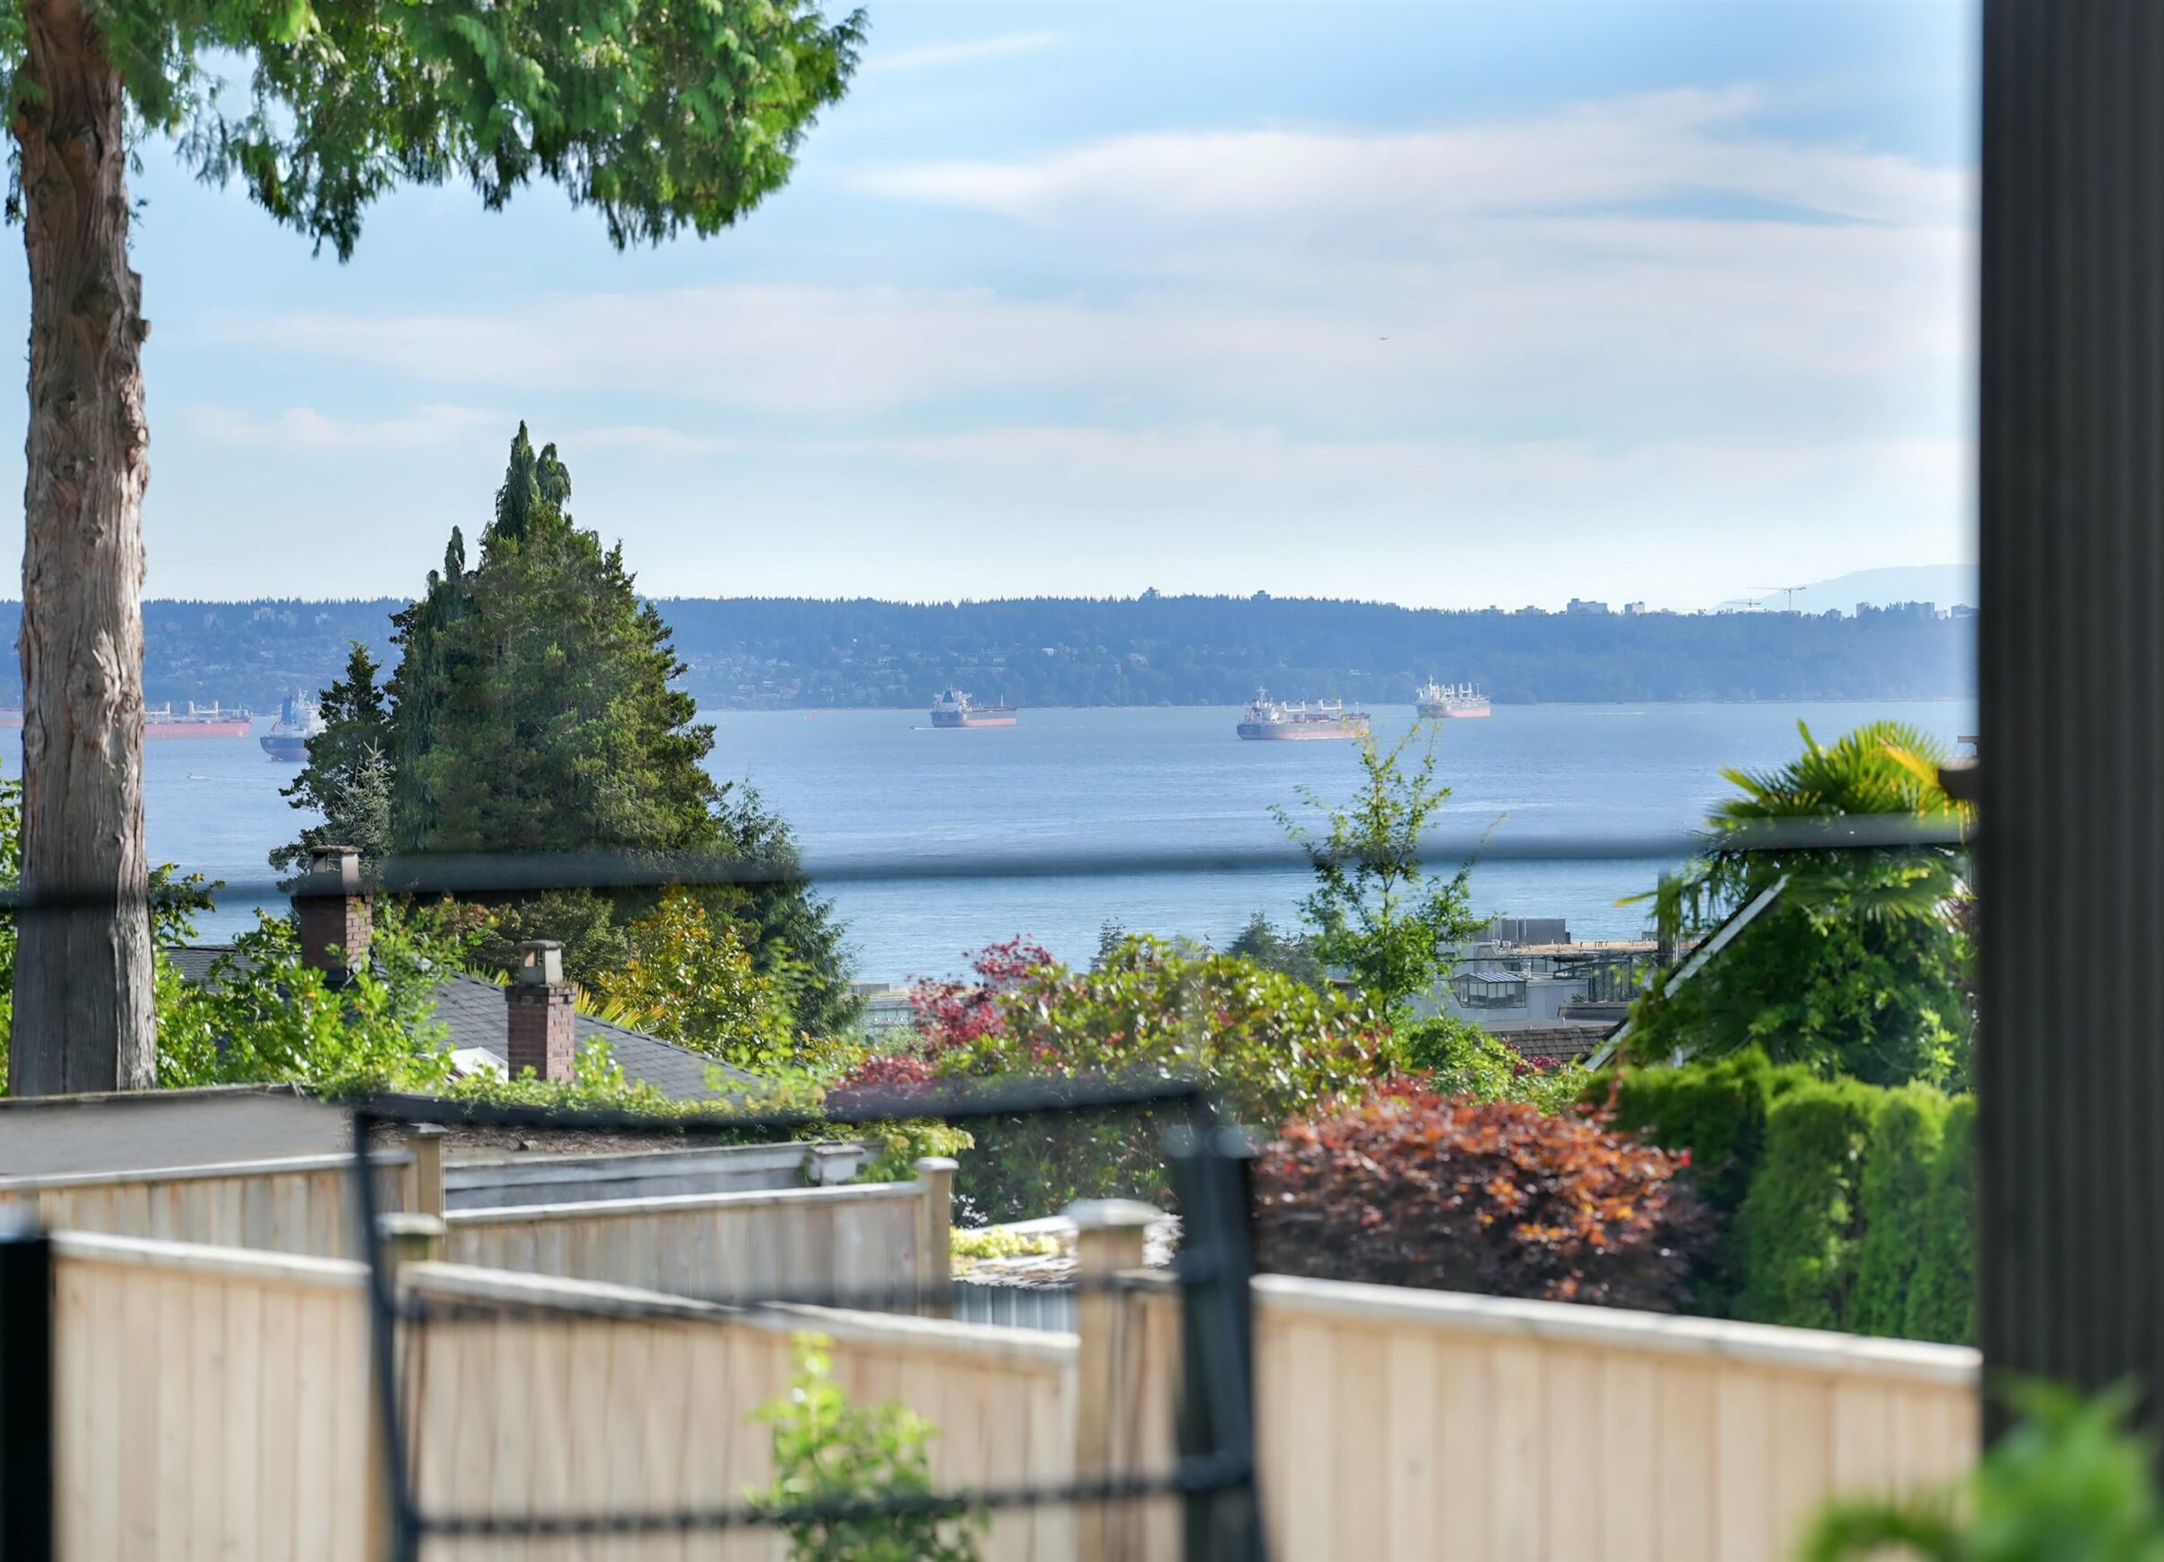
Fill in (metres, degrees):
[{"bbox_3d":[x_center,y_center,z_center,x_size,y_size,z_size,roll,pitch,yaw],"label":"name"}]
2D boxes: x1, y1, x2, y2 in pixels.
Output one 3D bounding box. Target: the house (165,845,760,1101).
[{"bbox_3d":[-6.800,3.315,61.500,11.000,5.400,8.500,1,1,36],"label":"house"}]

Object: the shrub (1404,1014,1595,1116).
[{"bbox_3d":[2.783,1.958,46.000,1.500,1.300,1.400,0,1,0],"label":"shrub"}]

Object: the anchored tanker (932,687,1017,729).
[{"bbox_3d":[-97.101,-66.394,6200.000,30.000,37.000,178.000,0,1,14],"label":"anchored tanker"}]

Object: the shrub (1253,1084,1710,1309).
[{"bbox_3d":[1.417,2.067,24.000,1.750,1.900,1.600,0,1,0],"label":"shrub"}]

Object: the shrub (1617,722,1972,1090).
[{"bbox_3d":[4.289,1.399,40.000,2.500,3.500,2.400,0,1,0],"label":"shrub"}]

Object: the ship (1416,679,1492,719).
[{"bbox_3d":[385.720,-85.294,7080.000,31.000,41.000,183.000,0,1,17],"label":"ship"}]

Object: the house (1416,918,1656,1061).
[{"bbox_3d":[19.113,9.080,285.000,11.500,7.500,9.500,0,1,-14],"label":"house"}]

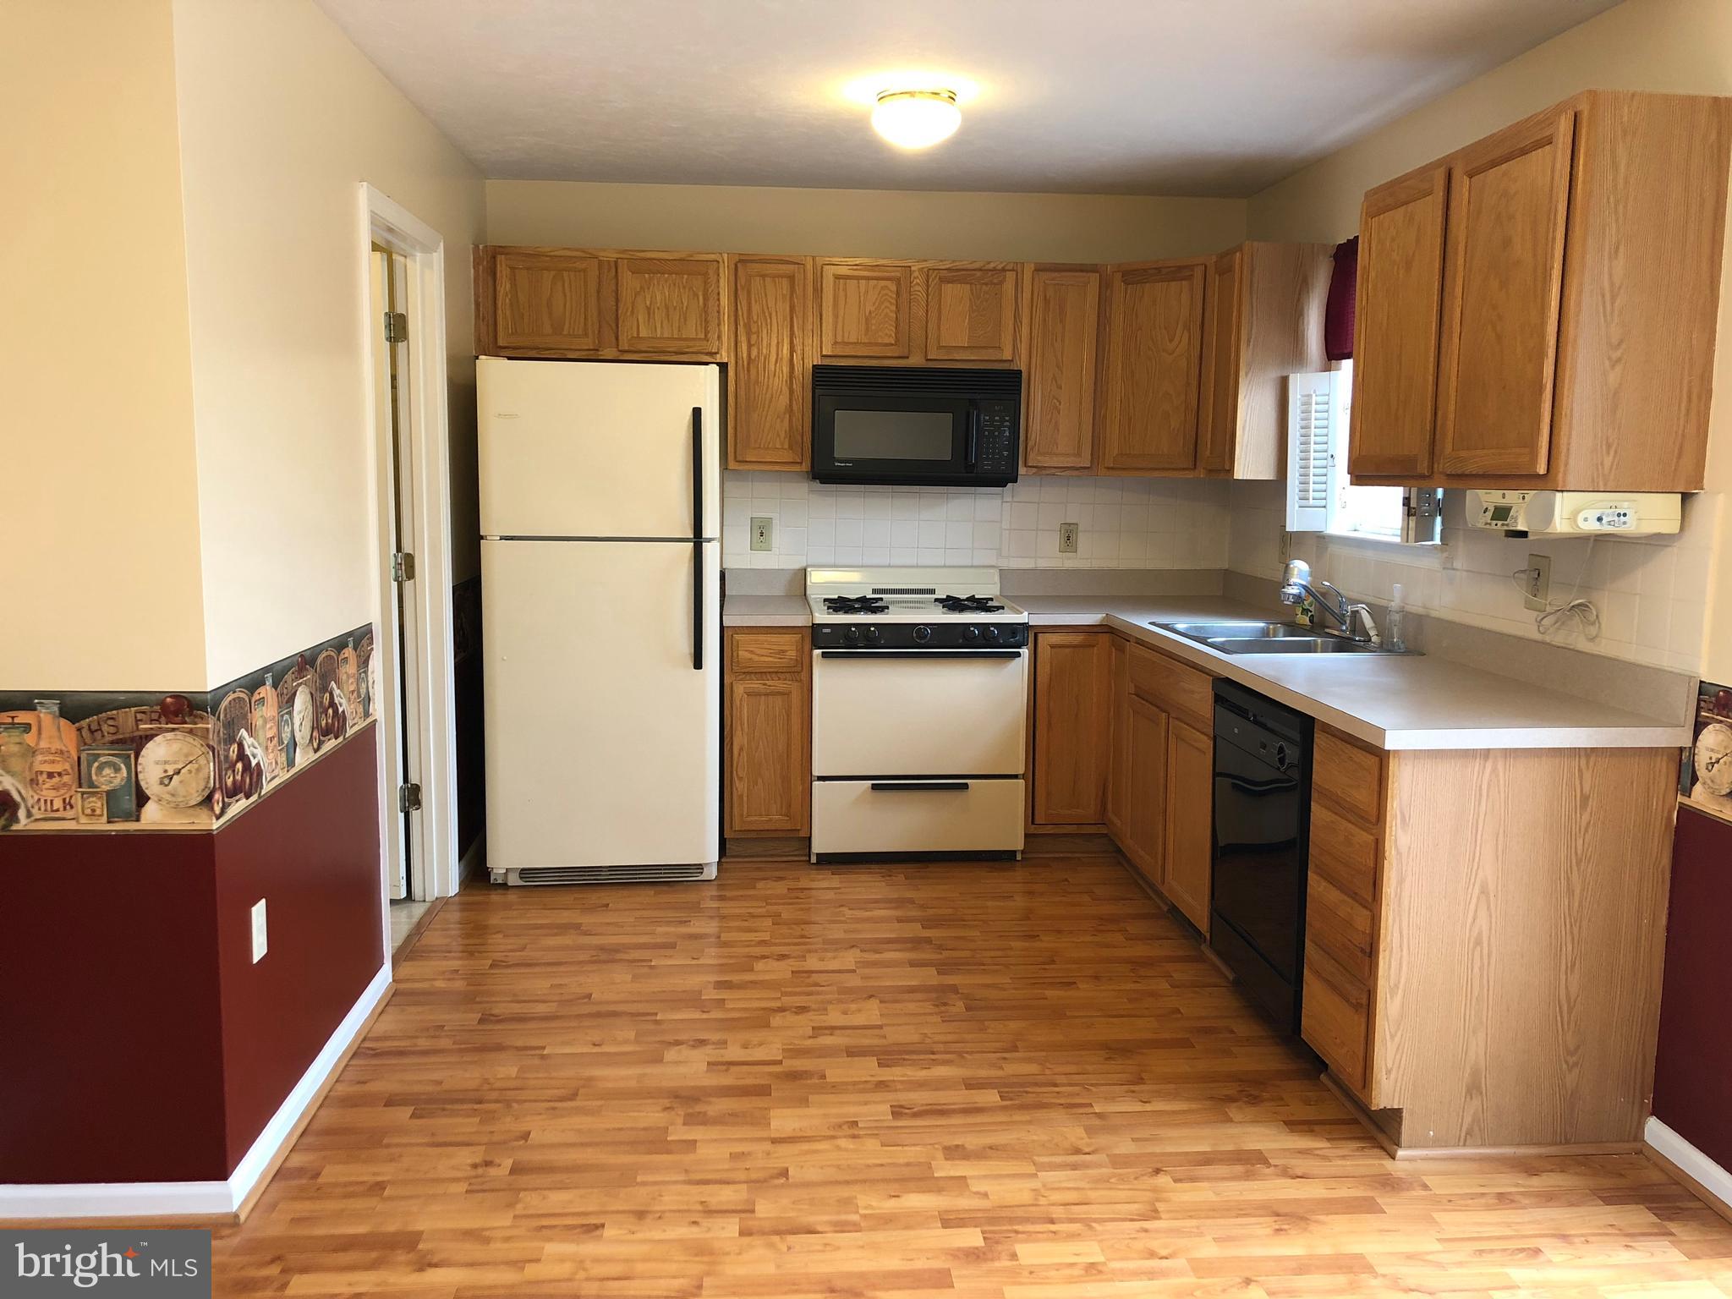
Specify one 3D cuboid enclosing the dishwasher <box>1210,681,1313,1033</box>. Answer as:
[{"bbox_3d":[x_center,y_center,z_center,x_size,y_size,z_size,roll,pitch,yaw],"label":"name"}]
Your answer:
[{"bbox_3d":[1.276,0.495,3.558,0.607,0.787,0.612,0,8,-5],"label":"dishwasher"}]

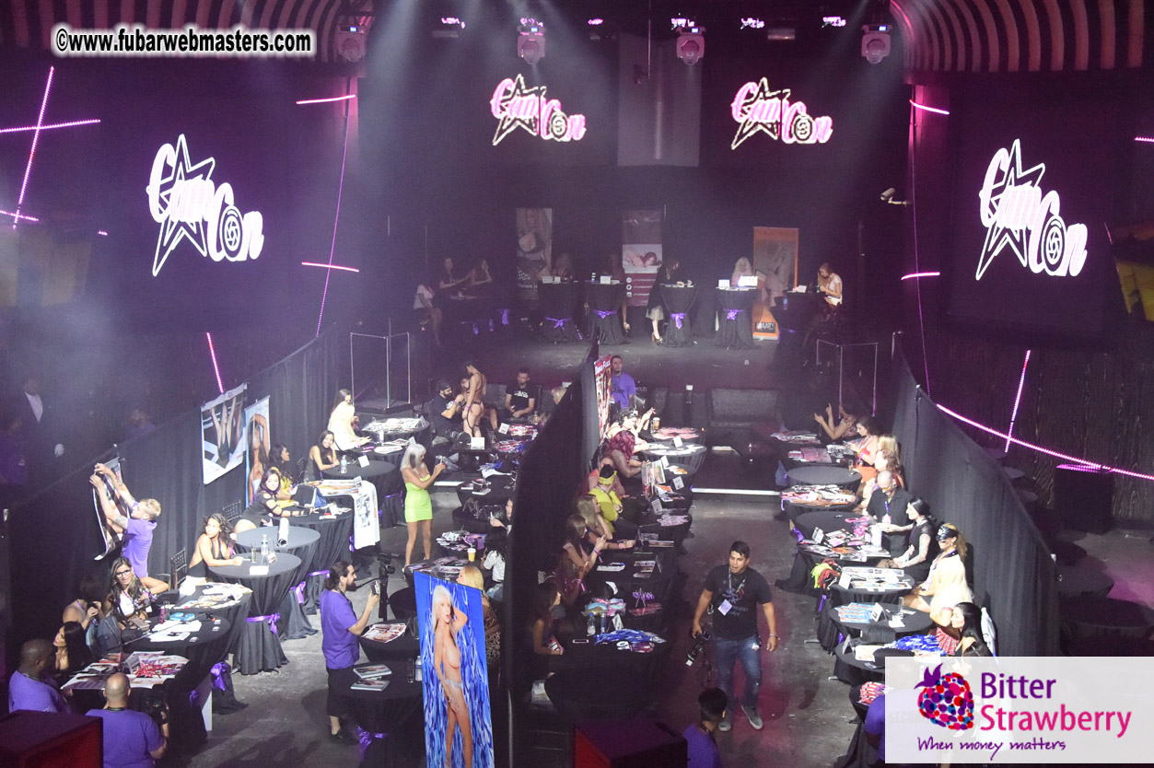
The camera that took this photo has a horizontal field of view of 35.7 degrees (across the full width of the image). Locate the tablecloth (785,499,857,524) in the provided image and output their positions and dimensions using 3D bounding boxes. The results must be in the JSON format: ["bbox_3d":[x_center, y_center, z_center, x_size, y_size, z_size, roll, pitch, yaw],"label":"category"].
[{"bbox_3d":[2.879,1.873,21.236,0.930,1.070,0.930,0,10,0],"label":"tablecloth"}]

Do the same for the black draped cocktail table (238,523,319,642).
[{"bbox_3d":[-3.159,2.147,19.001,0.930,1.060,0.930,0,10,0],"label":"black draped cocktail table"}]

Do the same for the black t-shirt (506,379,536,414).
[{"bbox_3d":[-0.890,0.239,28.200,0.500,0.580,0.340,1,10,3],"label":"black t-shirt"}]

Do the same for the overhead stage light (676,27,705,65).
[{"bbox_3d":[1.712,-5.094,27.000,0.410,0.580,0.360,0,10,0],"label":"overhead stage light"}]

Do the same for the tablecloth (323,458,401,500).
[{"bbox_3d":[-2.675,1.570,22.177,0.930,1.060,0.930,0,10,0],"label":"tablecloth"}]

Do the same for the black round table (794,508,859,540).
[{"bbox_3d":[2.831,2.035,19.619,0.930,1.060,0.930,0,10,0],"label":"black round table"}]

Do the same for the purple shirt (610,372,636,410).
[{"bbox_3d":[0.624,0.118,27.000,0.520,0.600,0.320,3,11,17],"label":"purple shirt"}]

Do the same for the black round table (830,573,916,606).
[{"bbox_3d":[2.903,2.495,18.048,0.940,1.070,0.940,1,10,5],"label":"black round table"}]

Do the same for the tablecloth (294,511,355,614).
[{"bbox_3d":[-3.026,2.022,20.695,0.930,1.075,0.930,0,10,0],"label":"tablecloth"}]

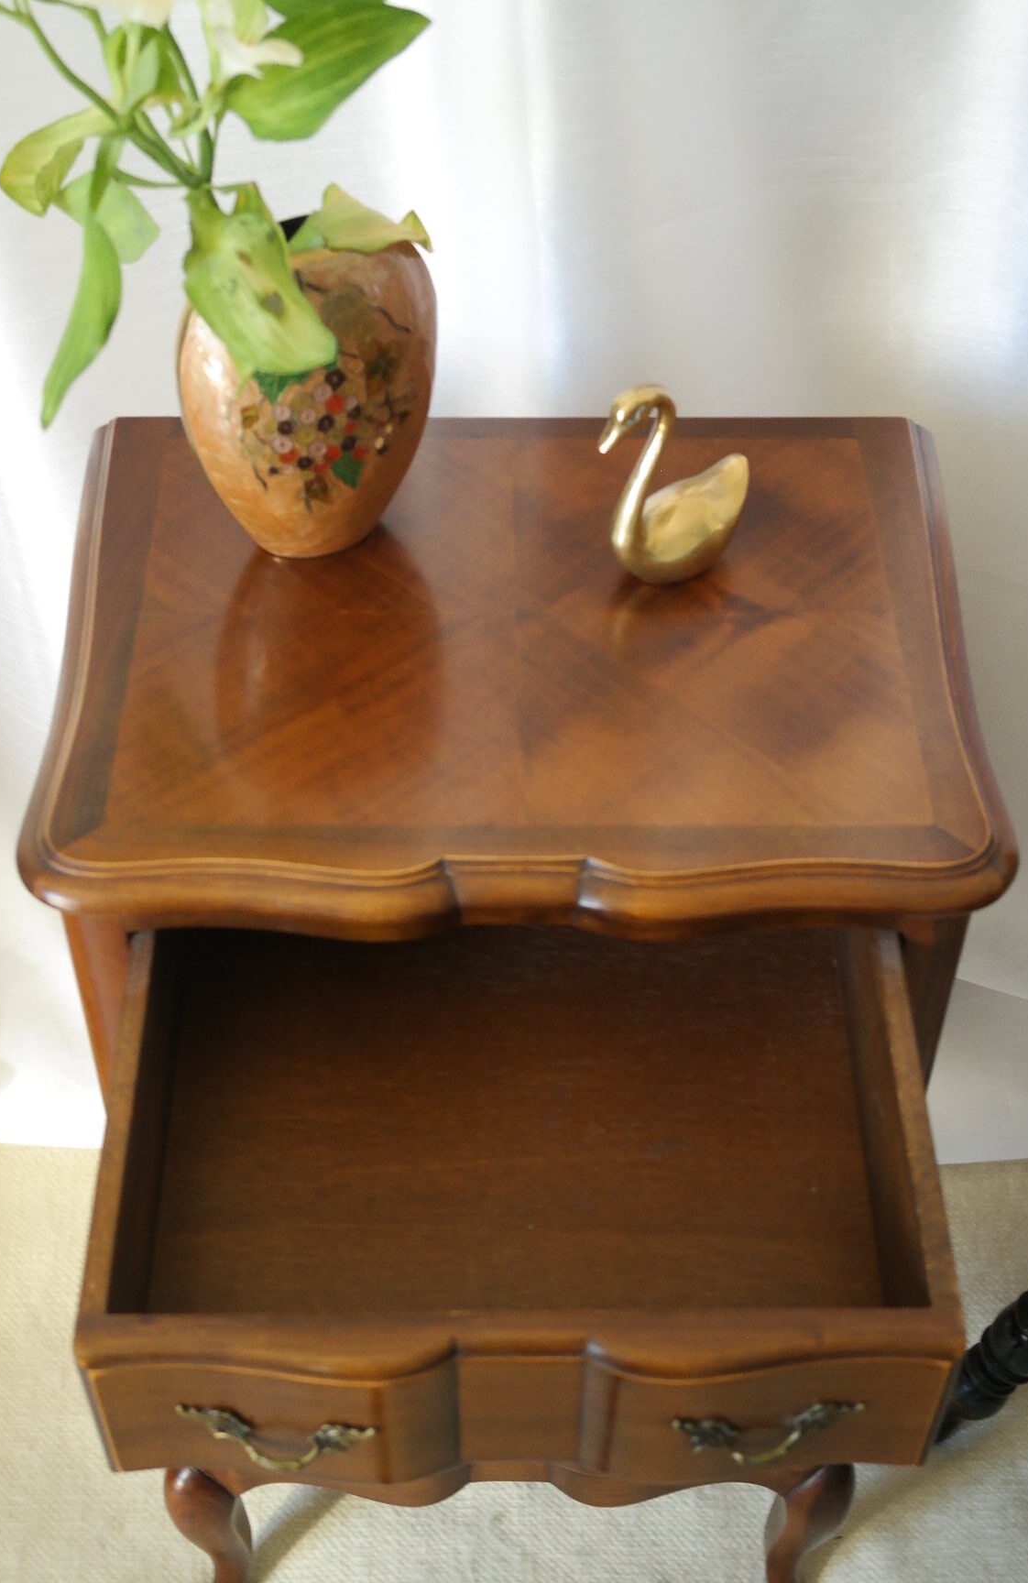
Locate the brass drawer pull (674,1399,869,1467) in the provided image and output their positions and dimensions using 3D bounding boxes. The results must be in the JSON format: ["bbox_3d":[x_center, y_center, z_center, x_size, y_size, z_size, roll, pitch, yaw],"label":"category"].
[{"bbox_3d":[0.101,0.255,0.847,0.076,0.027,0.016,-5,48,-6],"label":"brass drawer pull"}]

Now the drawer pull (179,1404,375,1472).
[{"bbox_3d":[-0.093,0.256,0.844,0.077,0.027,0.016,5,48,3],"label":"drawer pull"}]

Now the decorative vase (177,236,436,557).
[{"bbox_3d":[-0.093,-0.186,1.004,0.125,0.175,0.072,-18,51,-16],"label":"decorative vase"}]

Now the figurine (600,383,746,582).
[{"bbox_3d":[0.076,-0.145,1.010,0.072,0.113,0.045,-5,48,-5],"label":"figurine"}]

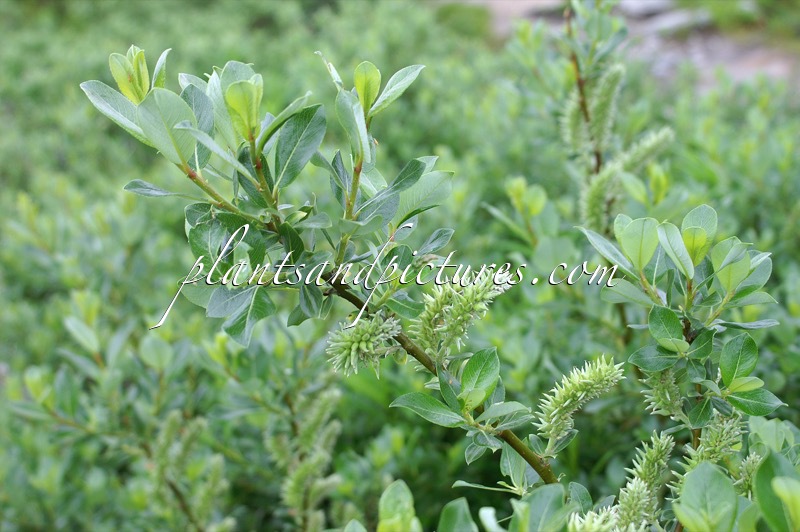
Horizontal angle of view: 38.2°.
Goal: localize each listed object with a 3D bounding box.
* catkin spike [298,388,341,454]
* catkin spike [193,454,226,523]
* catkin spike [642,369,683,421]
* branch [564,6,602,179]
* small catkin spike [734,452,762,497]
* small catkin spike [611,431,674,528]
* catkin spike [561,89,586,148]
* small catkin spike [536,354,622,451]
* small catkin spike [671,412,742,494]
[{"bbox_3d":[-0.063,0.121,0.900,0.018,0.057,0.018,28,-9,0],"label":"catkin spike"},{"bbox_3d":[-0.157,0.184,0.950,0.018,0.061,0.018,17,-13,-6],"label":"catkin spike"},{"bbox_3d":[0.124,0.060,0.545,0.018,0.029,0.018,-20,-10,10],"label":"catkin spike"},{"bbox_3d":[0.137,-0.131,0.860,0.009,0.125,0.009,-11,7,10],"label":"branch"},{"bbox_3d":[0.162,0.097,0.535,0.013,0.023,0.013,18,-4,19],"label":"small catkin spike"},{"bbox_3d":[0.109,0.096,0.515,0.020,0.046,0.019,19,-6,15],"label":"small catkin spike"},{"bbox_3d":[0.129,-0.109,0.860,0.019,0.047,0.019,-2,7,9],"label":"catkin spike"},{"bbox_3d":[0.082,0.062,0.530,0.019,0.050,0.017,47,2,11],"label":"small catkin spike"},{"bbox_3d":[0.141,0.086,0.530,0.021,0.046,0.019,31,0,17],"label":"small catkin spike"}]

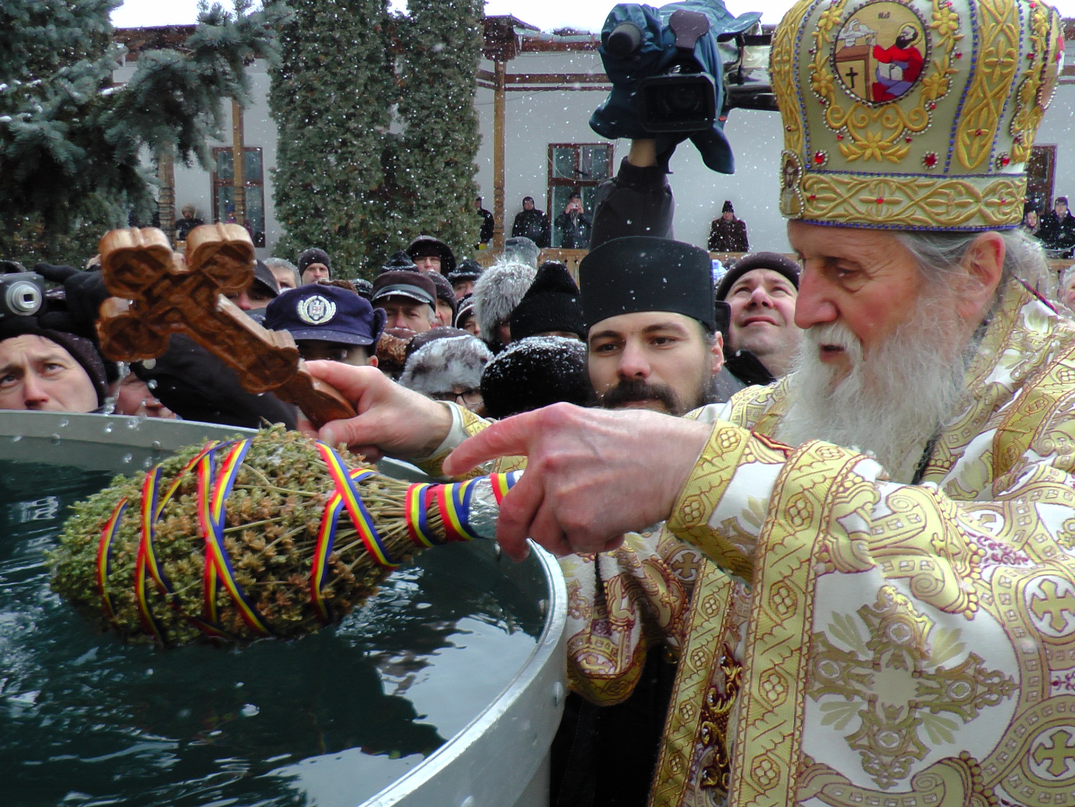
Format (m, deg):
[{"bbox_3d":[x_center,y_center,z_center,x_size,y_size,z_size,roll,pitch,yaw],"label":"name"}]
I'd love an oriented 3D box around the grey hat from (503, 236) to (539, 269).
[{"bbox_3d":[-0.086,-0.831,6.200,0.200,0.190,0.230,-1,8,-17],"label":"grey hat"}]

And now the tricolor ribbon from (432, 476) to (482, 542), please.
[{"bbox_3d":[-0.060,0.079,0.835,0.036,0.045,0.042,6,0,0],"label":"tricolor ribbon"}]

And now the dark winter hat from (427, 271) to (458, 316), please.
[{"bbox_3d":[-0.436,-0.454,4.700,0.205,0.190,0.240,1,8,0],"label":"dark winter hat"}]

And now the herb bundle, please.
[{"bbox_3d":[-0.204,0.098,0.830,0.330,0.155,0.155,-6,0,0],"label":"herb bundle"}]

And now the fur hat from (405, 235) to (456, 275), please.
[{"bbox_3d":[-0.532,-0.743,5.600,0.250,0.200,0.260,1,8,3],"label":"fur hat"}]

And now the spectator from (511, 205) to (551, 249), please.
[{"bbox_3d":[-0.137,-2.332,17.420,0.600,1.720,0.380,2,8,6],"label":"spectator"}]

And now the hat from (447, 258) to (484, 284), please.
[{"bbox_3d":[-0.395,-0.736,6.300,0.225,0.150,0.250,0,8,-5],"label":"hat"}]

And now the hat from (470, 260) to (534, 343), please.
[{"bbox_3d":[-0.110,-0.365,4.000,0.250,0.270,0.270,1,8,0],"label":"hat"}]

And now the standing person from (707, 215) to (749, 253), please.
[{"bbox_3d":[2.840,-2.151,16.822,0.600,1.750,0.380,2,8,10],"label":"standing person"}]

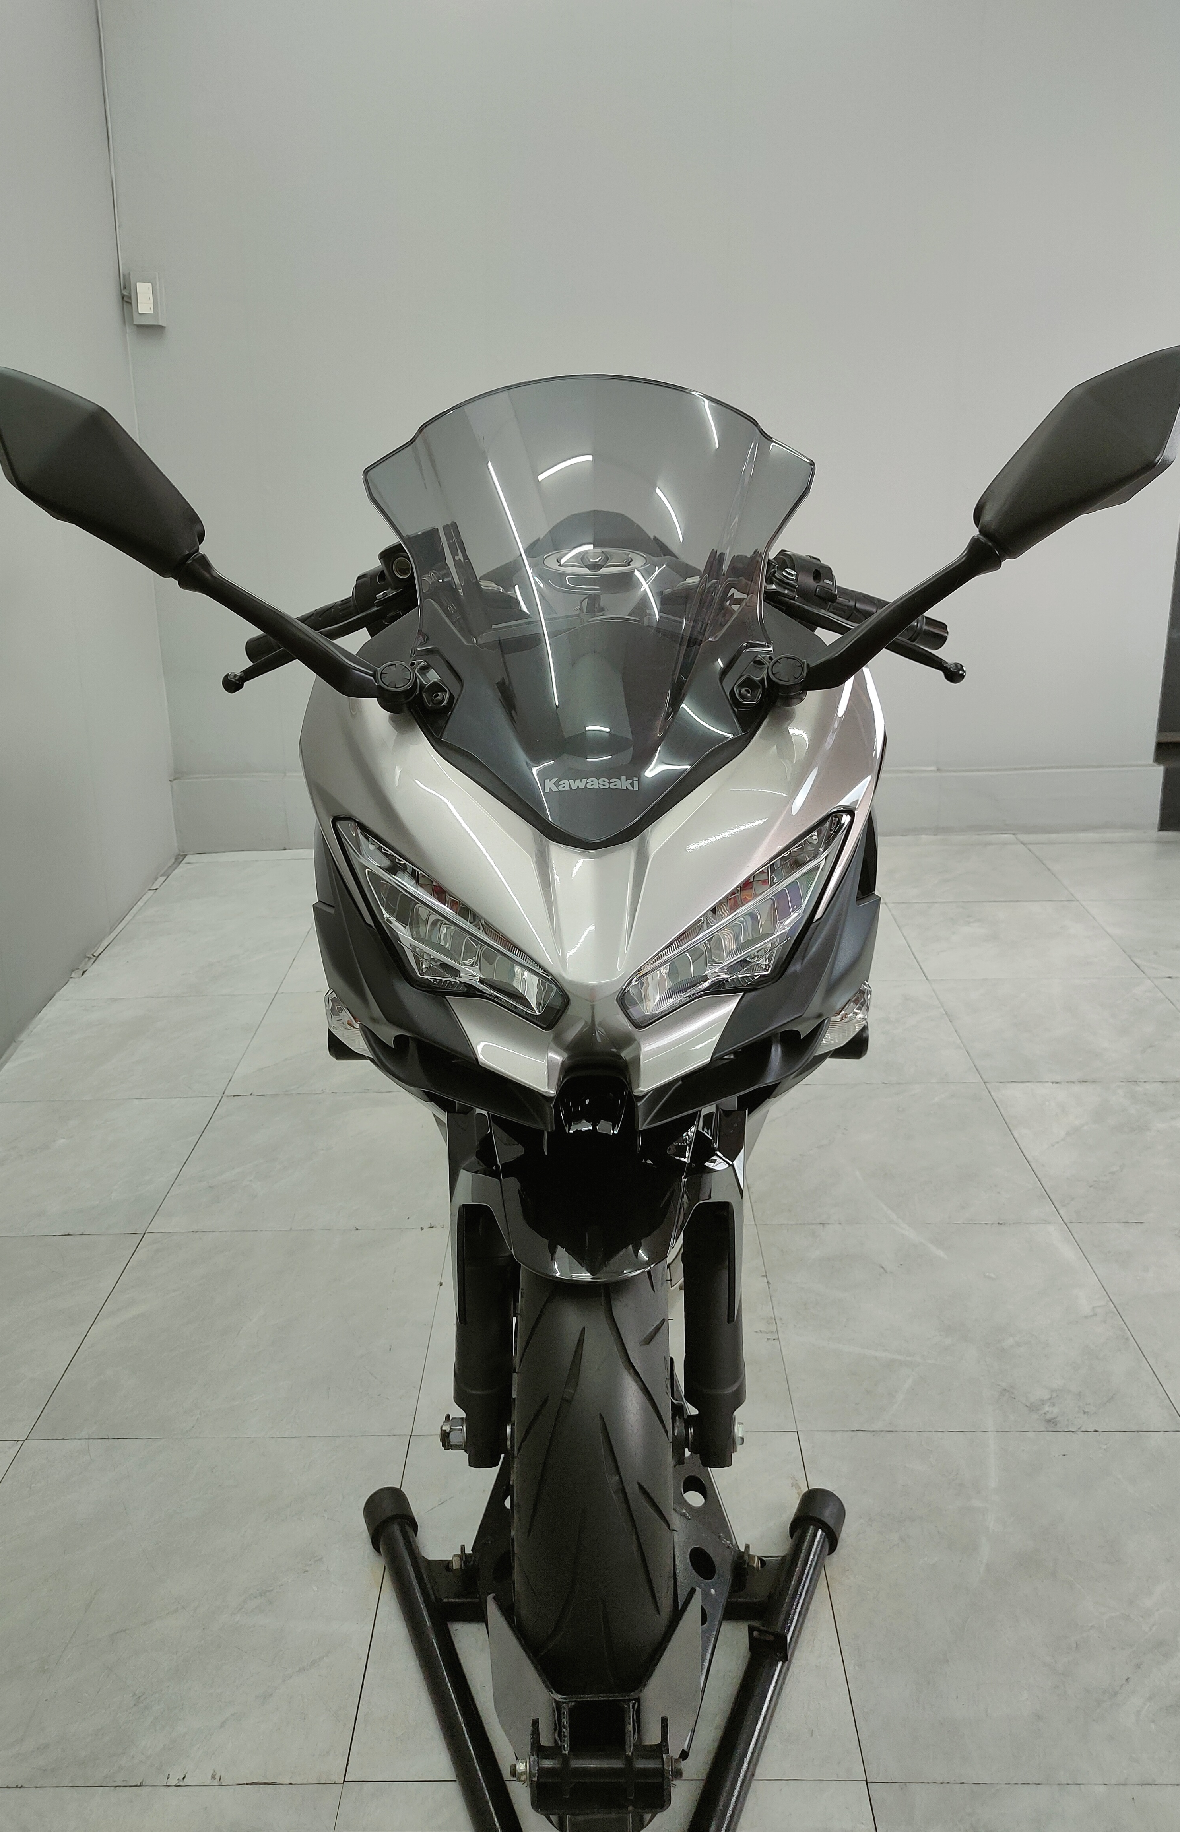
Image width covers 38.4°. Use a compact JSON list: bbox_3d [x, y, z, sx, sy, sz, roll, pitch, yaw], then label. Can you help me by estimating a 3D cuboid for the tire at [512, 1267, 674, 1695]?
[{"bbox_3d":[0.006,0.436,1.428,0.112,0.590,0.590,-1,17,1],"label":"tire"}]

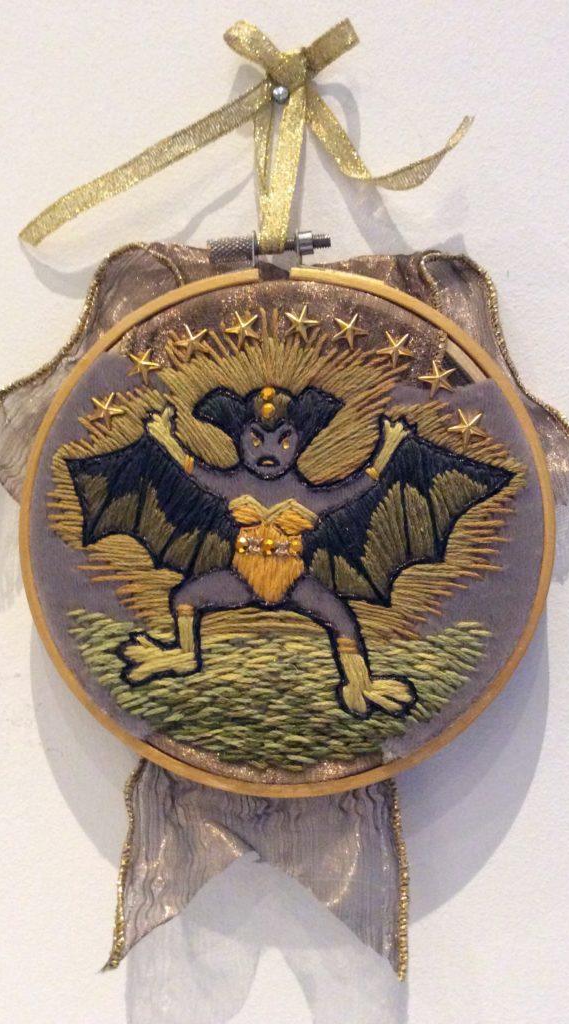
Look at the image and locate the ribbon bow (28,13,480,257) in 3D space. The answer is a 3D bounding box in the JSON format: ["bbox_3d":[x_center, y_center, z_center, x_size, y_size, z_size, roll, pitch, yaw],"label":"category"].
[{"bbox_3d":[-0.010,-0.100,0.252,0.120,0.062,0.022,0,0,0],"label":"ribbon bow"}]

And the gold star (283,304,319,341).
[{"bbox_3d":[0.005,-0.049,0.247,0.009,0.010,0.003,0,0,0],"label":"gold star"}]

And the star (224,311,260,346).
[{"bbox_3d":[-0.011,-0.048,0.247,0.009,0.010,0.003,0,0,0],"label":"star"}]

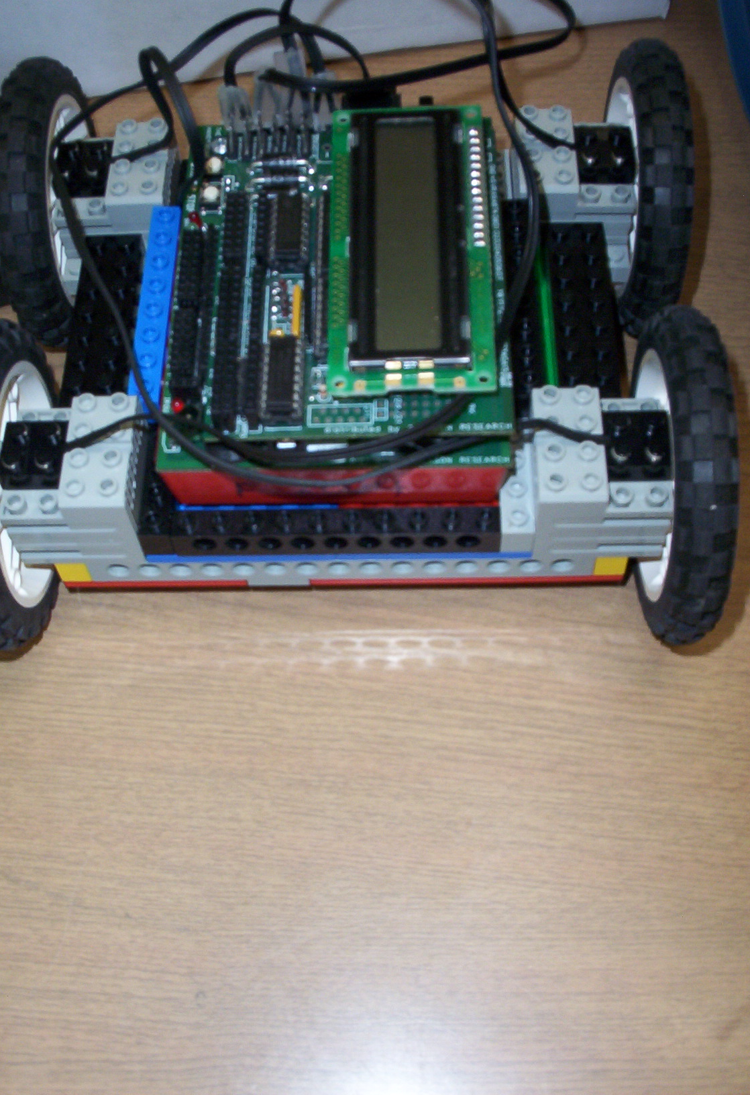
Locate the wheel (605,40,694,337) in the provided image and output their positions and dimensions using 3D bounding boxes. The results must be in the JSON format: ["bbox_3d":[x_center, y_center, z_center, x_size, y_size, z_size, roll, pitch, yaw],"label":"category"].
[{"bbox_3d":[0.076,-0.101,0.351,0.015,0.082,0.082,-1,61,2],"label":"wheel"}]

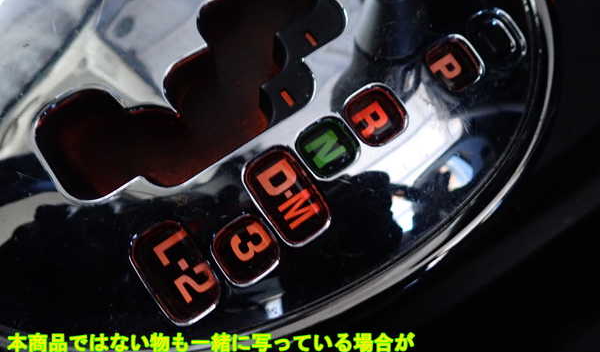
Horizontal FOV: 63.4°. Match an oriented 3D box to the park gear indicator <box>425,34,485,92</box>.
[{"bbox_3d":[0.044,-0.033,0.141,0.015,0.004,0.016,-34,90,-10],"label":"park gear indicator"}]

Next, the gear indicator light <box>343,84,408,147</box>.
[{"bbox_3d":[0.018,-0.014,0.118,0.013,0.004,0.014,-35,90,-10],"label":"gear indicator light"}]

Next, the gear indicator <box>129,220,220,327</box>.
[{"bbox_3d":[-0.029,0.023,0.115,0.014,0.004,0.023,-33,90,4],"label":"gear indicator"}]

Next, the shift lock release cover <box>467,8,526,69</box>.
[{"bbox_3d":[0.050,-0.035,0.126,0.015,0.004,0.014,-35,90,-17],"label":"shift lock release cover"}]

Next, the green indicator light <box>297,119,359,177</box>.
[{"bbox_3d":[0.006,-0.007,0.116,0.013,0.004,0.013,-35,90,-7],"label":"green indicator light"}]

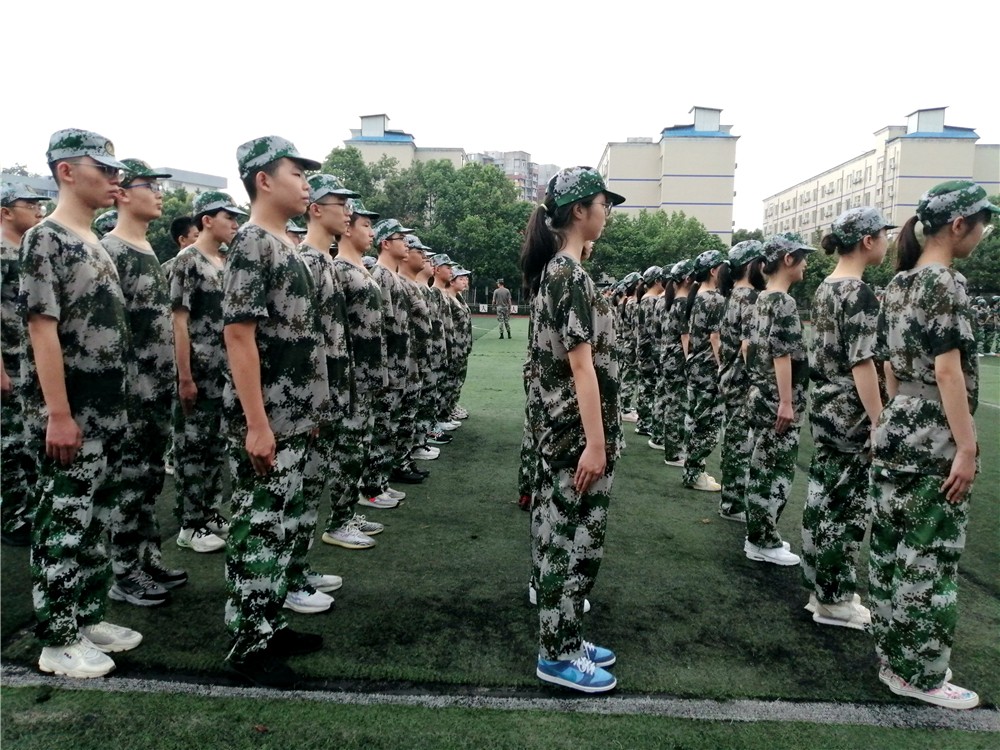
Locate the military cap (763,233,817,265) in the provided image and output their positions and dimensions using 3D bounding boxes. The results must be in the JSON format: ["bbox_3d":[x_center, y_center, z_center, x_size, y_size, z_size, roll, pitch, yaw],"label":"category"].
[{"bbox_3d":[1.421,-0.616,3.687,0.265,0.135,0.175,-6,4,13],"label":"military cap"}]

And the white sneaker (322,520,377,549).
[{"bbox_3d":[-0.779,0.824,3.889,0.300,0.115,0.108,3,6,18],"label":"white sneaker"}]

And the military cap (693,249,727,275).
[{"bbox_3d":[1.453,-0.780,5.160,0.265,0.135,0.175,-6,5,7],"label":"military cap"}]

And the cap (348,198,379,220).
[{"bbox_3d":[-0.737,-0.827,3.799,0.265,0.130,0.185,2,6,9],"label":"cap"}]

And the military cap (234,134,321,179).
[{"bbox_3d":[-0.721,-0.708,2.454,0.273,0.130,0.185,2,6,4],"label":"military cap"}]

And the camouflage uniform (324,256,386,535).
[{"bbox_3d":[-0.760,0.109,3.921,0.320,1.462,0.470,2,5,6],"label":"camouflage uniform"}]

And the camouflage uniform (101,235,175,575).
[{"bbox_3d":[-1.515,0.133,3.090,0.300,1.390,0.470,1,6,3],"label":"camouflage uniform"}]

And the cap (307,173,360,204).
[{"bbox_3d":[-0.674,-0.729,2.950,0.275,0.130,0.180,1,6,3],"label":"cap"}]

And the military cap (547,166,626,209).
[{"bbox_3d":[0.270,-0.597,2.392,0.270,0.130,0.175,1,6,3],"label":"military cap"}]

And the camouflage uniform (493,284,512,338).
[{"bbox_3d":[0.078,-1.954,23.300,0.540,1.600,0.320,0,5,-7],"label":"camouflage uniform"}]

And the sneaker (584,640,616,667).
[{"bbox_3d":[0.282,0.974,2.674,0.270,0.110,0.100,1,6,-9],"label":"sneaker"}]

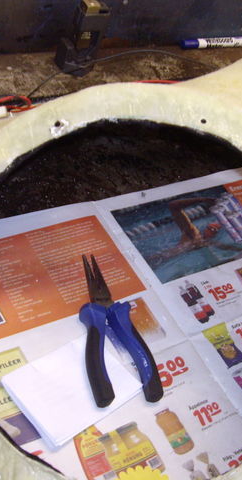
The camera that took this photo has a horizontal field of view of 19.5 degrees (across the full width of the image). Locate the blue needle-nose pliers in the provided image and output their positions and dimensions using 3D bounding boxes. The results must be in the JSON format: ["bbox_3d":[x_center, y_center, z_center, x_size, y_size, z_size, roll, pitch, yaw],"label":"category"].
[{"bbox_3d":[-0.010,0.076,0.645,0.066,0.021,0.162,2,50,-25],"label":"blue needle-nose pliers"}]

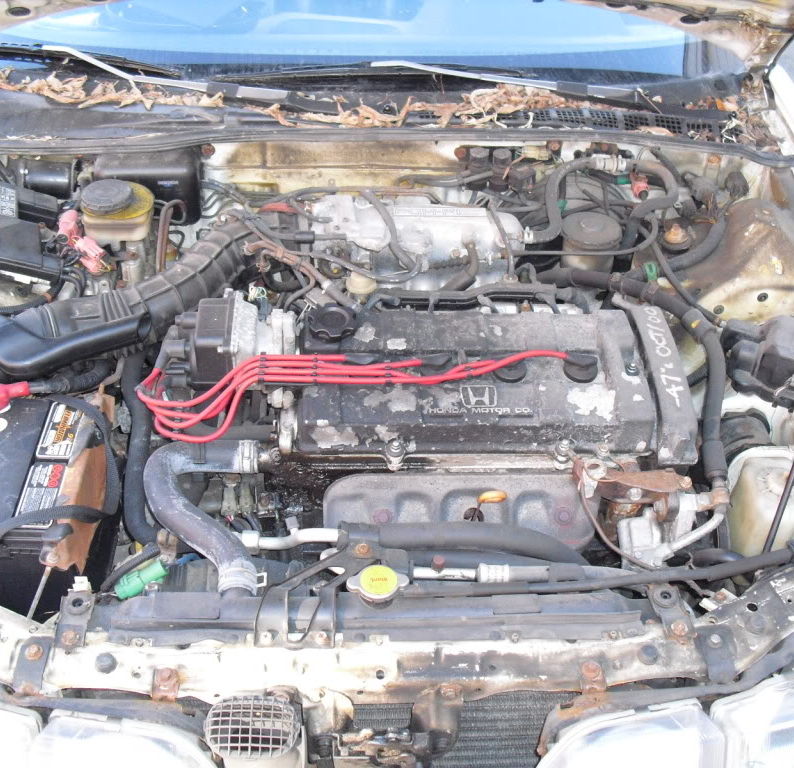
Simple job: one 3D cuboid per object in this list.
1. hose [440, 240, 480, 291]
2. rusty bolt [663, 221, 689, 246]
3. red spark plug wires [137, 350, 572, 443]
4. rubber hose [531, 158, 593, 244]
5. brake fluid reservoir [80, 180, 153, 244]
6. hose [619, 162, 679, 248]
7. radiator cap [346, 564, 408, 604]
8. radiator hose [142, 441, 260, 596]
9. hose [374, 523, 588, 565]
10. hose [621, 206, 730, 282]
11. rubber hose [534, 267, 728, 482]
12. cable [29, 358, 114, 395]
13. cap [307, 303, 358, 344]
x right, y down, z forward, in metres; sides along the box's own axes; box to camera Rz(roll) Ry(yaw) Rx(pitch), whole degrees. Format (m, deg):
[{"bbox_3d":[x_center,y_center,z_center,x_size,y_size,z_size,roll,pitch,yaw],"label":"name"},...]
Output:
[{"bbox_3d":[0.091,-0.171,1.535,0.060,0.055,0.060,0,42,0],"label":"hose"},{"bbox_3d":[0.375,-0.201,1.430,0.034,0.025,0.034,-1,39,-3],"label":"rusty bolt"},{"bbox_3d":[-0.050,0.012,1.240,0.500,0.070,0.100,-1,39,-3],"label":"red spark plug wires"},{"bbox_3d":[0.221,-0.243,1.420,0.083,0.075,0.105,-1,39,-3],"label":"rubber hose"},{"bbox_3d":[-0.377,-0.232,1.430,0.098,0.060,0.085,-1,39,-3],"label":"brake fluid reservoir"},{"bbox_3d":[0.345,-0.245,1.460,0.083,0.090,0.080,-1,39,-3],"label":"hose"},{"bbox_3d":[-0.020,0.194,1.030,0.060,0.018,0.044,-1,39,-3],"label":"radiator cap"},{"bbox_3d":[-0.209,0.139,1.135,0.132,0.070,0.215,-1,39,-3],"label":"radiator hose"},{"bbox_3d":[0.112,0.197,1.321,0.265,0.075,0.050,0,42,0],"label":"hose"},{"bbox_3d":[0.408,-0.207,1.552,0.165,0.070,0.140,0,42,0],"label":"hose"},{"bbox_3d":[0.315,-0.031,1.476,0.250,0.150,0.330,0,42,0],"label":"rubber hose"},{"bbox_3d":[-0.459,-0.016,1.513,0.120,0.050,0.090,0,42,0],"label":"cable"},{"bbox_3d":[-0.078,-0.074,1.290,0.061,0.025,0.061,-1,39,-3],"label":"cap"}]

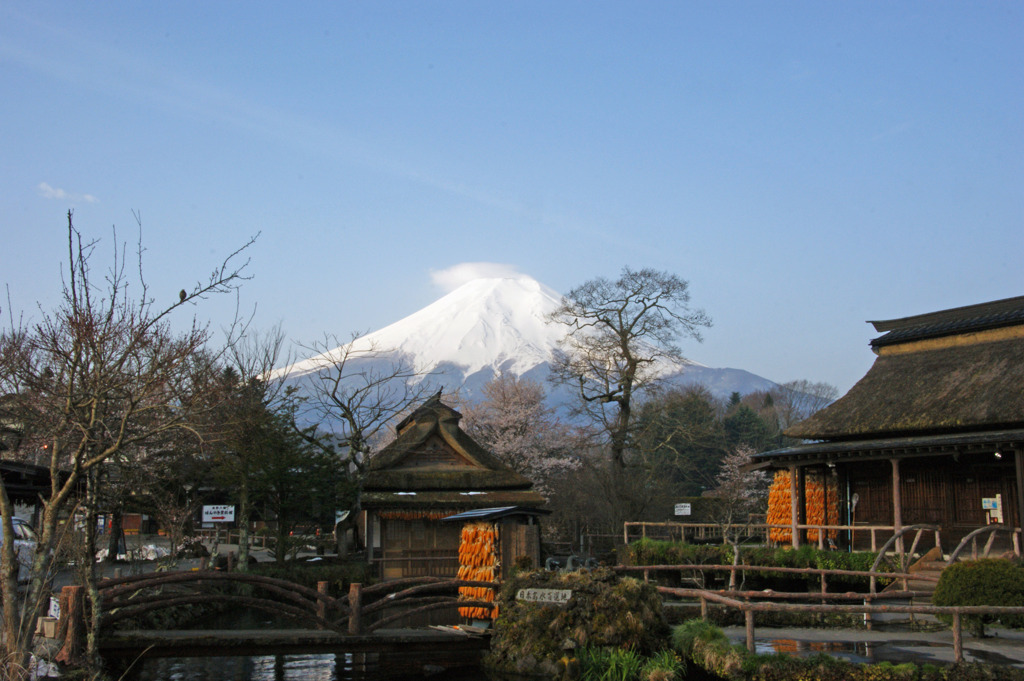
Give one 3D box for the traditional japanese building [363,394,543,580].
[{"bbox_3d":[-2.050,4.208,31.924,4.900,5.210,5.400,2,-8,-15],"label":"traditional japanese building"}]

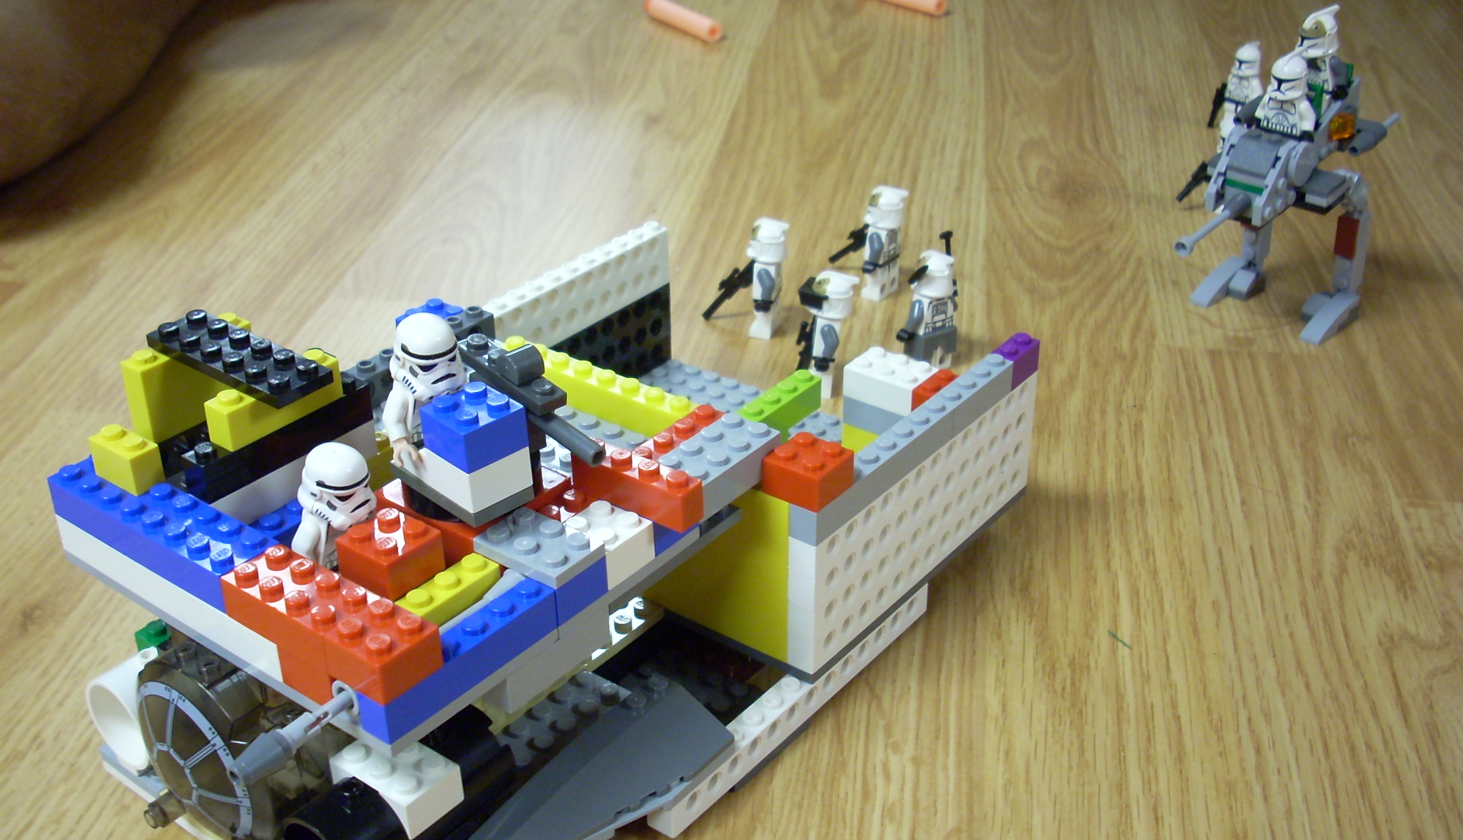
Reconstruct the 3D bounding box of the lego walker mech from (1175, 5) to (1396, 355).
[{"bbox_3d":[0.191,-0.084,0.557,0.110,0.116,0.055,-27,39,-36],"label":"lego walker mech"}]

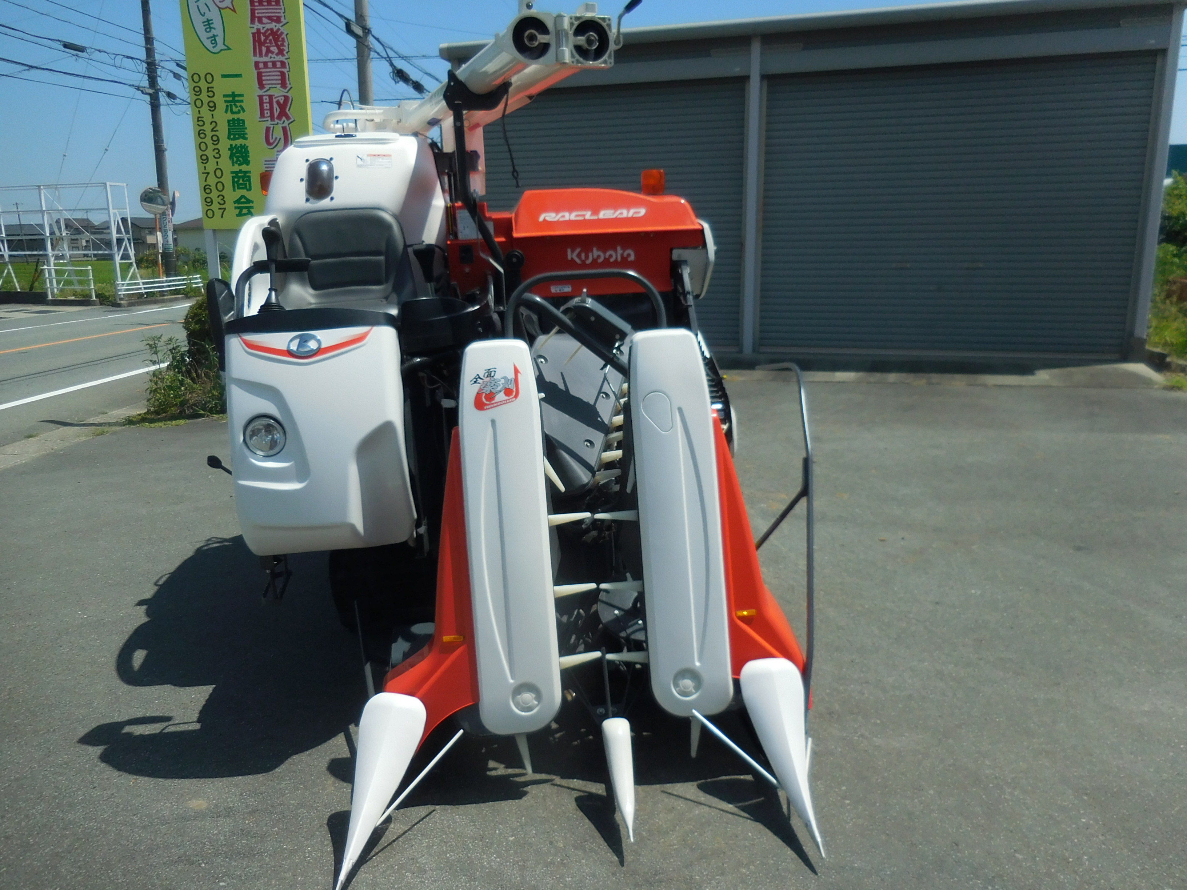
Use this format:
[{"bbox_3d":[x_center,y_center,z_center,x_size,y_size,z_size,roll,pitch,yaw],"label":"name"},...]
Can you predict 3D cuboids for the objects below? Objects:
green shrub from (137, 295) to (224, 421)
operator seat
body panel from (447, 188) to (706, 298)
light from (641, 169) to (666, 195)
[{"bbox_3d":[-3.541,-0.759,7.500,0.950,1.100,0.900,-2,13,-7],"label":"green shrub"},{"bbox_3d":[-0.905,-0.646,3.150,0.490,0.480,0.500,-2,13,-7],"label":"operator seat"},{"bbox_3d":[-0.058,-0.804,3.450,1.000,0.430,0.400,-2,13,-7],"label":"body panel"},{"bbox_3d":[0.242,-1.075,3.500,0.095,0.110,0.075,-2,13,-7],"label":"light"}]

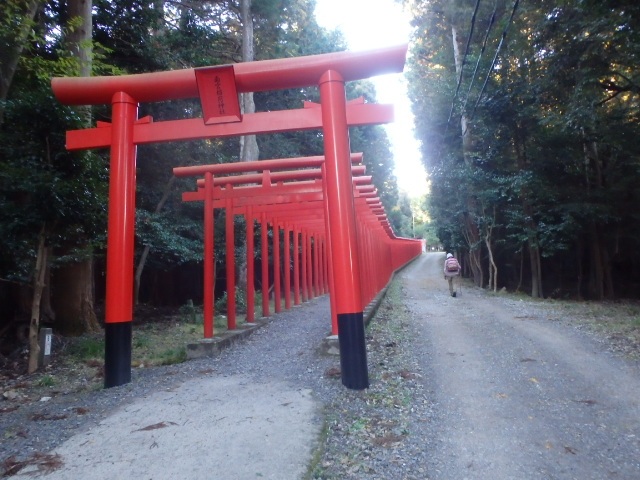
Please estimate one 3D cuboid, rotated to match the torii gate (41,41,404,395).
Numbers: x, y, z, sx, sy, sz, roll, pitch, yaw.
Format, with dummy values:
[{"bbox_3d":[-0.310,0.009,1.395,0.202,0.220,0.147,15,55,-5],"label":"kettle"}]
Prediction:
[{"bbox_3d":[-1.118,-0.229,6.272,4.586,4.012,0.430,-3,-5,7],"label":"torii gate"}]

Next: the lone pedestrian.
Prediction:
[{"bbox_3d":[4.896,1.295,19.100,0.580,1.620,0.520,-4,-5,13],"label":"lone pedestrian"}]

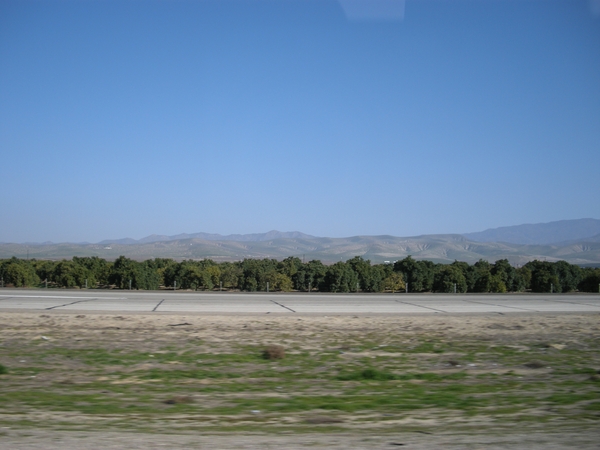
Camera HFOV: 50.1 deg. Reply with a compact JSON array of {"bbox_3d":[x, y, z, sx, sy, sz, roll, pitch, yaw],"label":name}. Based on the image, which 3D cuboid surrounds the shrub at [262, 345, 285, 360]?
[{"bbox_3d":[-0.500,2.406,12.100,0.410,0.290,0.390,0,-4,0],"label":"shrub"}]

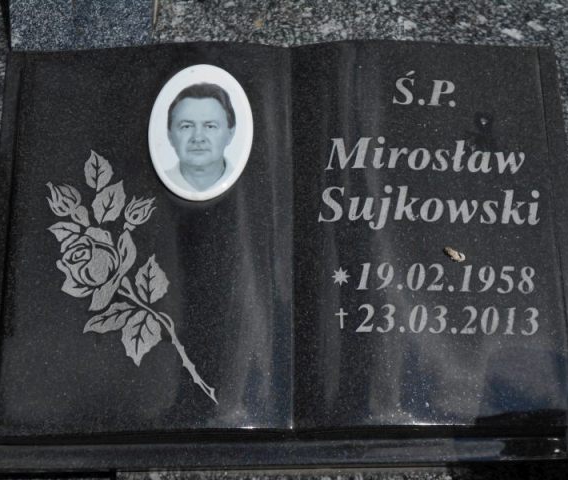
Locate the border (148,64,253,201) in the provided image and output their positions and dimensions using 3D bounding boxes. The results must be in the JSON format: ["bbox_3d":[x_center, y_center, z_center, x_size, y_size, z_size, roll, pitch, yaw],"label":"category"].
[{"bbox_3d":[-0.080,-0.103,1.170,0.100,0.010,0.139,-1,71,0],"label":"border"}]

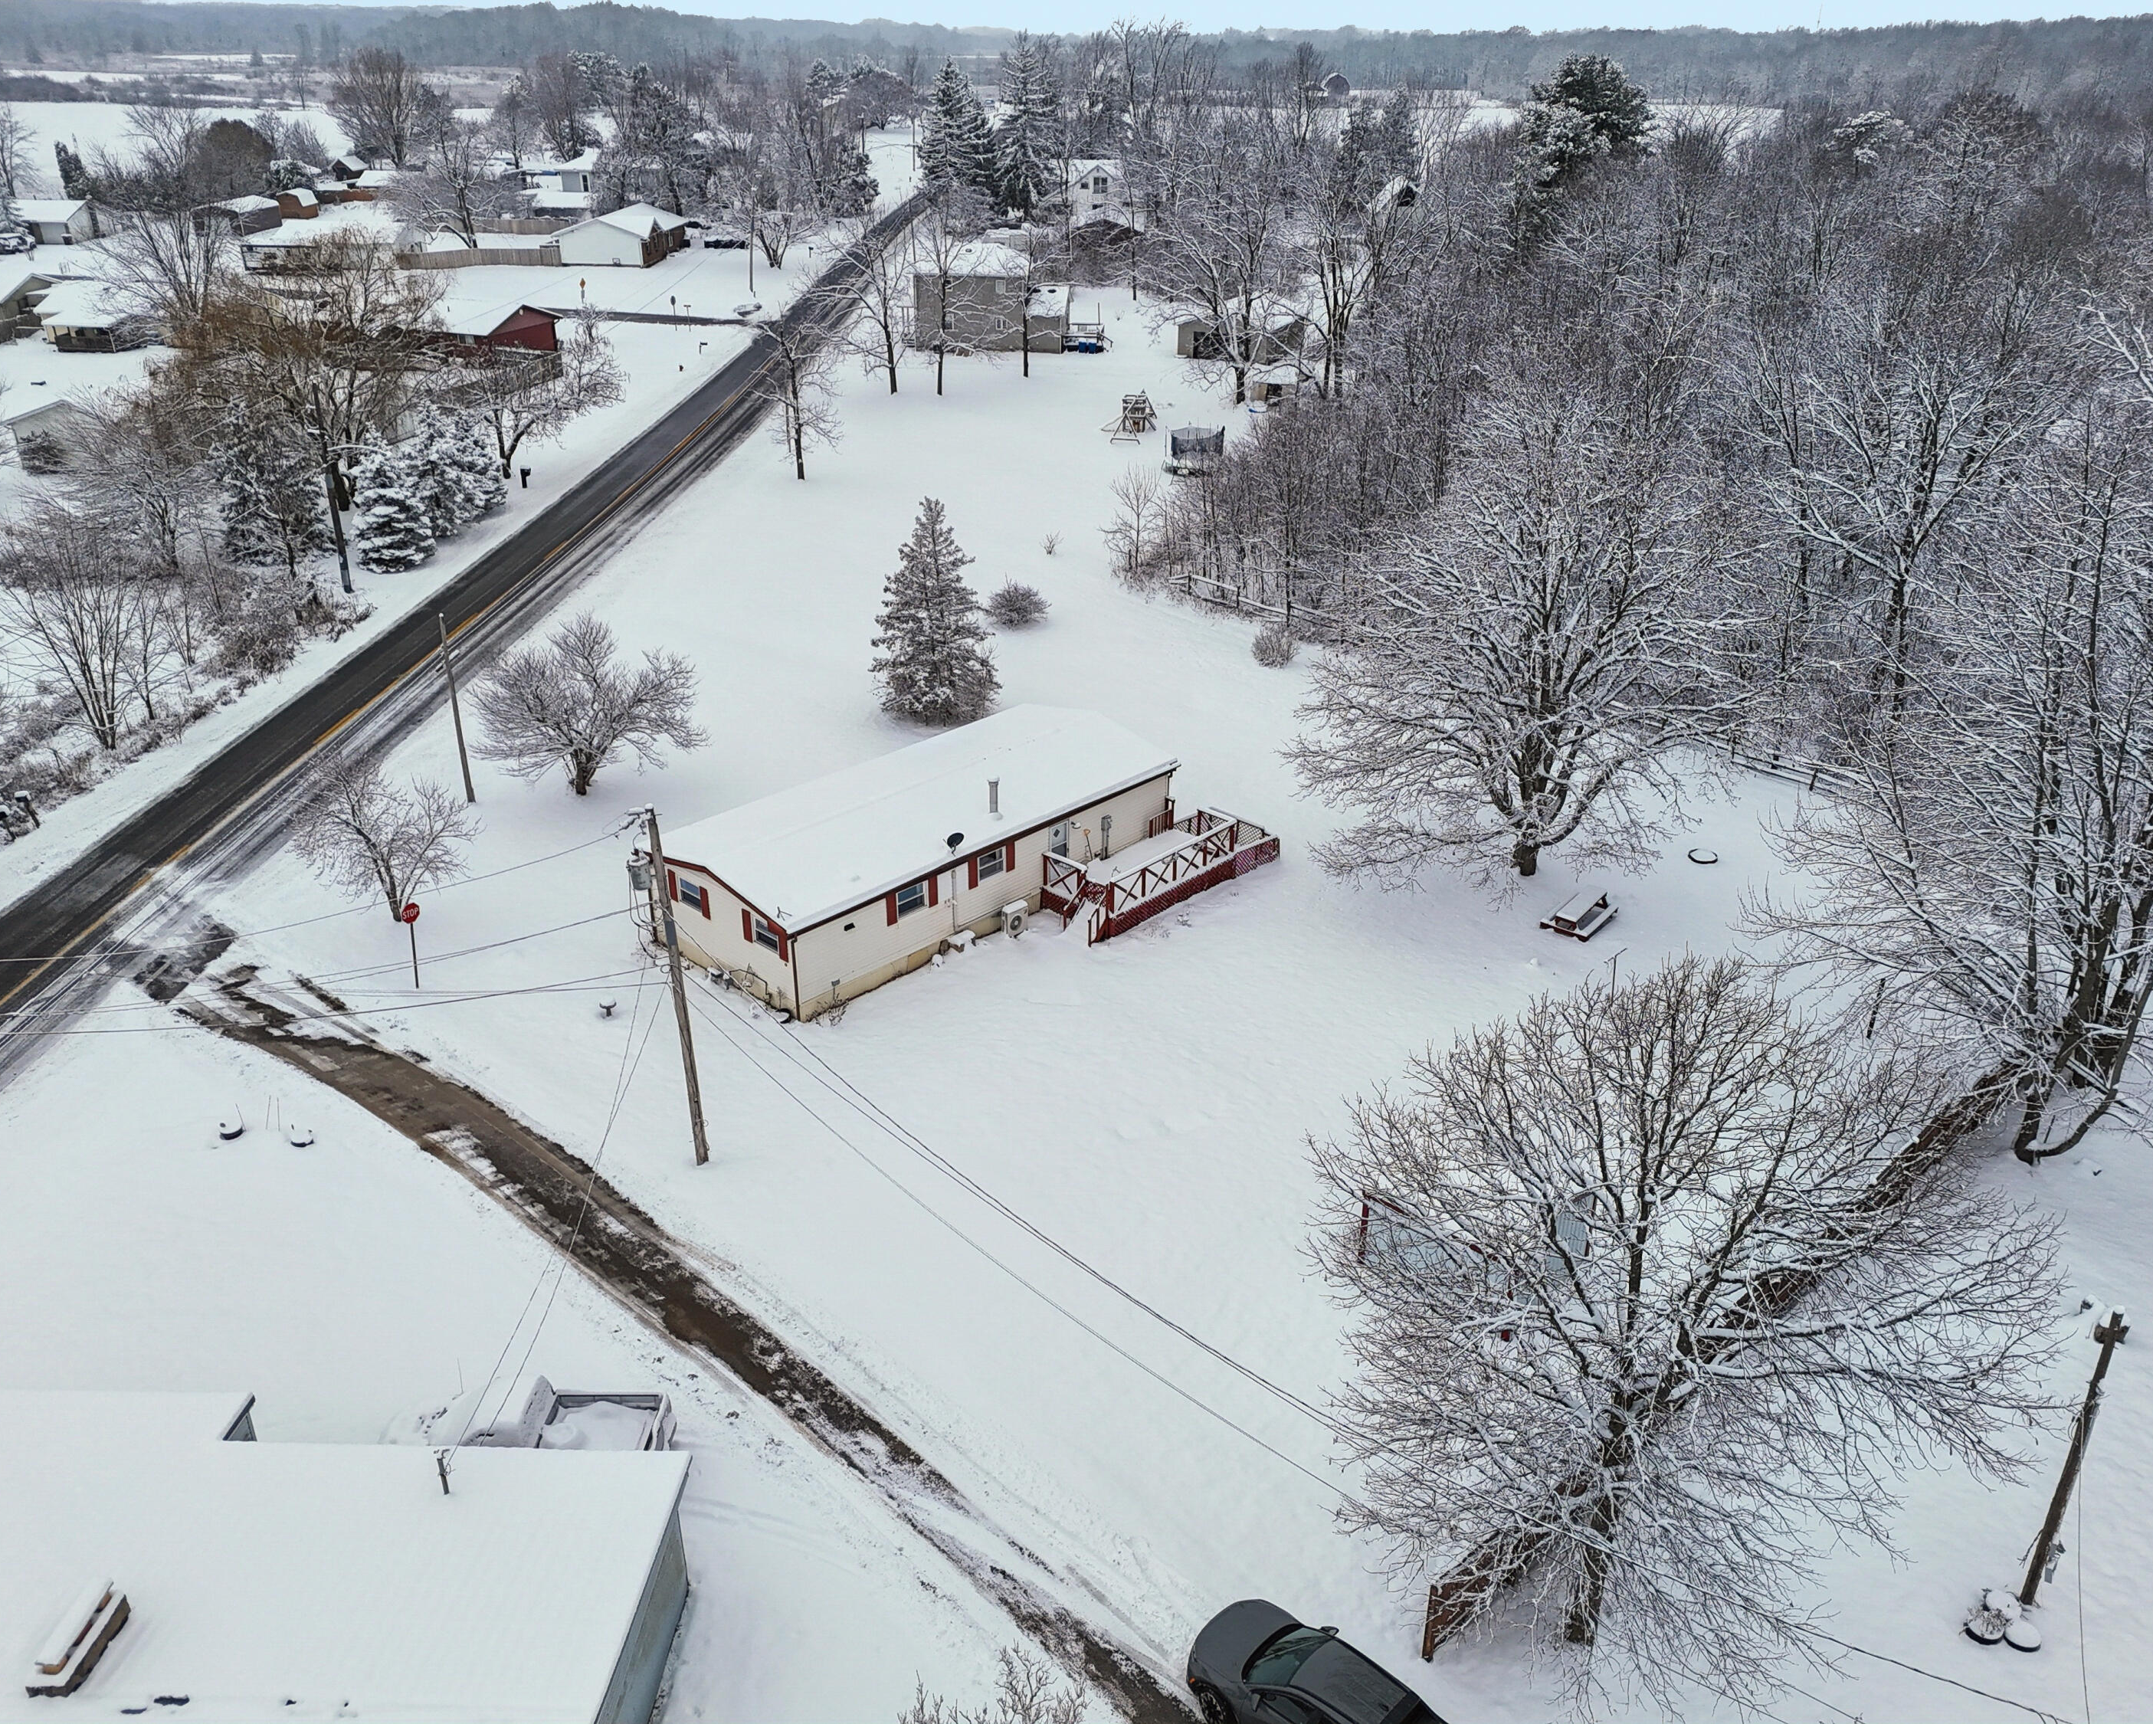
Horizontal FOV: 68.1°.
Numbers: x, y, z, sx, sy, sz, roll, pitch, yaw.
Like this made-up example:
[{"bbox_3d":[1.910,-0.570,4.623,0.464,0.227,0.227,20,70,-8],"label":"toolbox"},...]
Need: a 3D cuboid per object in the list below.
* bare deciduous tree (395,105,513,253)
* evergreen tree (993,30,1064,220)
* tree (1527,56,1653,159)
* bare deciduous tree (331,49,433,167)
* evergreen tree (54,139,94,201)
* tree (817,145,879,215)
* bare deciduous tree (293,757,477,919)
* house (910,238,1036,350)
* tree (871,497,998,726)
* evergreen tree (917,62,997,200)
[{"bbox_3d":[-72.716,-80.392,188.452,13.000,15.200,12.500,0,27,0],"label":"bare deciduous tree"},{"bbox_3d":[-7.279,-107.997,234.630,10.480,24.640,10.480,0,27,0],"label":"evergreen tree"},{"bbox_3d":[45.430,-60.058,143.609,11.600,22.800,11.500,0,28,0],"label":"tree"},{"bbox_3d":[-139.932,-151.660,320.673,19.680,22.080,19.680,0,27,0],"label":"bare deciduous tree"},{"bbox_3d":[-147.799,-100.452,234.470,5.430,10.480,5.430,0,27,0],"label":"evergreen tree"},{"bbox_3d":[-34.177,-101.188,236.032,8.600,9.500,8.600,0,28,0],"label":"tree"},{"bbox_3d":[-21.501,-0.613,49.750,5.300,5.500,5.200,0,28,0],"label":"bare deciduous tree"},{"bbox_3d":[-8.998,-49.697,139.515,9.700,8.340,8.730,0,27,0],"label":"house"},{"bbox_3d":[-5.605,-10.435,64.499,4.900,8.800,4.900,0,27,0],"label":"tree"},{"bbox_3d":[-19.056,-114.496,250.950,11.830,21.340,11.830,0,27,0],"label":"evergreen tree"}]

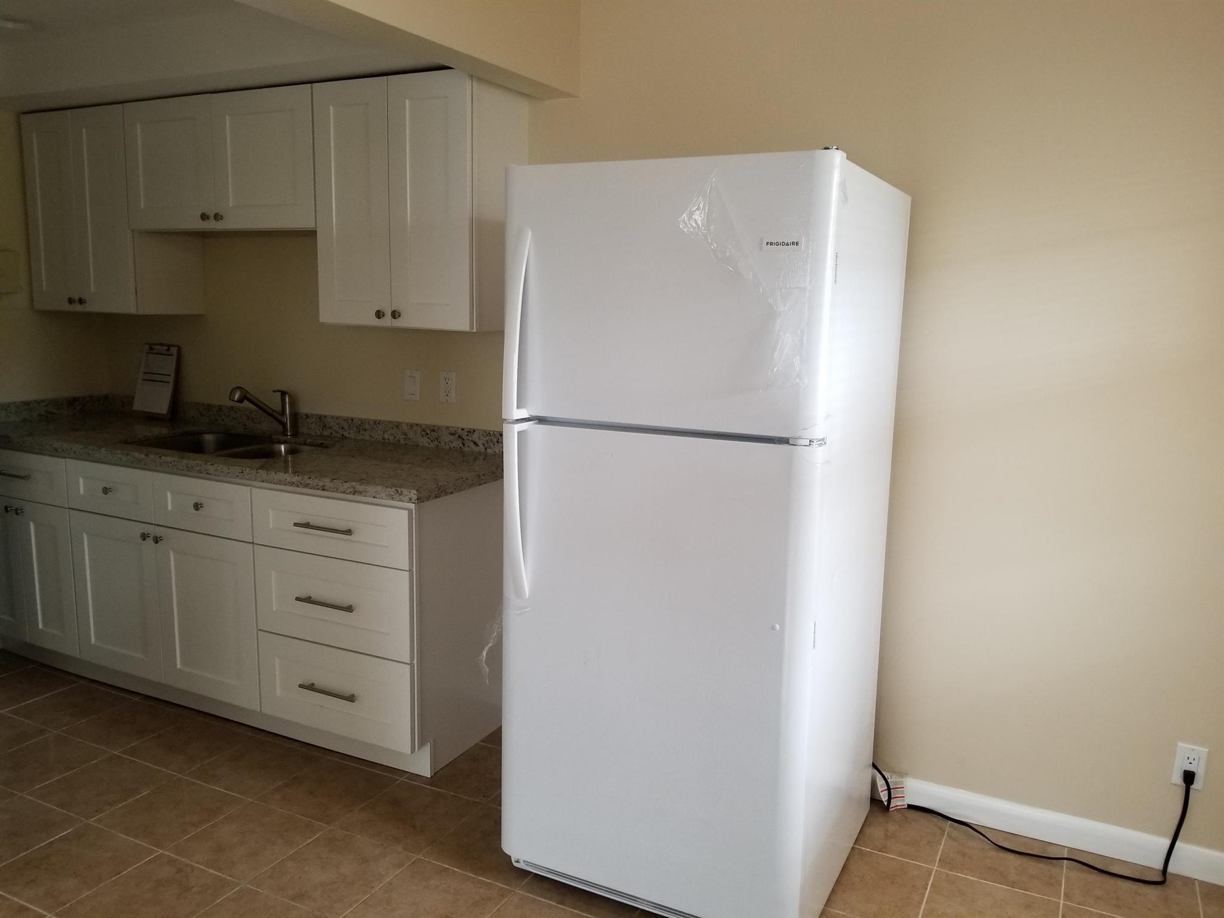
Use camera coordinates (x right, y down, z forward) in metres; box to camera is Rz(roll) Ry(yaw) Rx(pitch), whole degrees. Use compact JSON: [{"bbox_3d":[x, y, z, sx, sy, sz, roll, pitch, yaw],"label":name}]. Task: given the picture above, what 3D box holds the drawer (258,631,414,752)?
[{"bbox_3d":[-0.771,0.689,3.054,0.620,0.286,0.500,5,10,26],"label":"drawer"}]

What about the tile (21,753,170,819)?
[{"bbox_3d":[-1.528,0.982,2.760,0.300,0.010,0.300,6,10,26],"label":"tile"}]

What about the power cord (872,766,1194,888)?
[{"bbox_3d":[1.101,0.909,2.505,0.810,0.295,0.100,5,10,26],"label":"power cord"}]

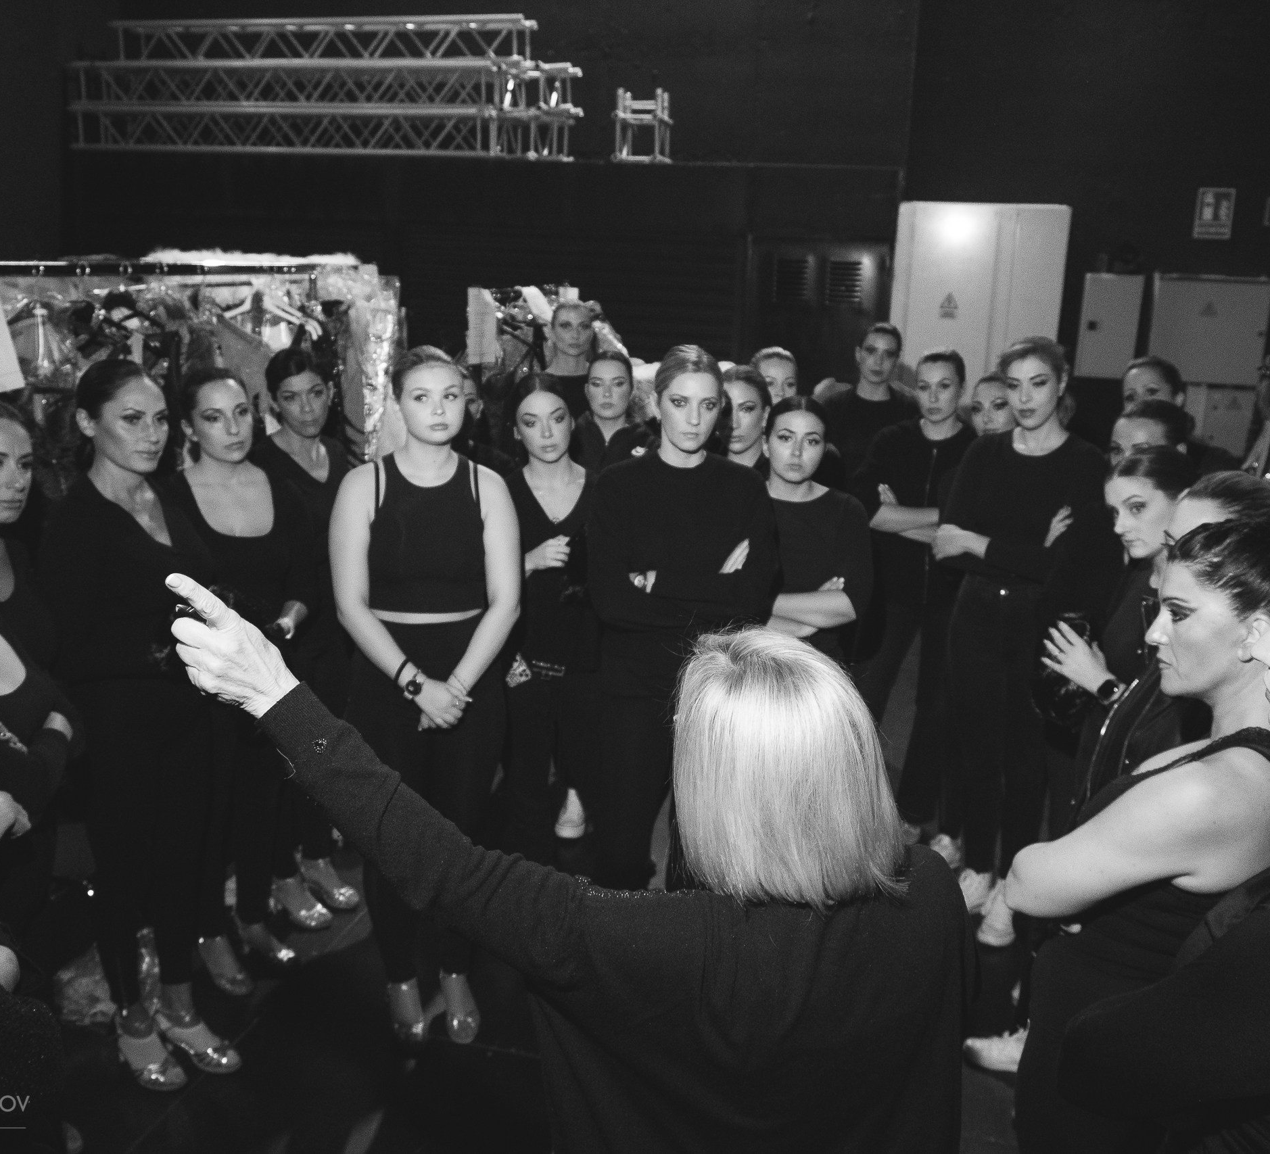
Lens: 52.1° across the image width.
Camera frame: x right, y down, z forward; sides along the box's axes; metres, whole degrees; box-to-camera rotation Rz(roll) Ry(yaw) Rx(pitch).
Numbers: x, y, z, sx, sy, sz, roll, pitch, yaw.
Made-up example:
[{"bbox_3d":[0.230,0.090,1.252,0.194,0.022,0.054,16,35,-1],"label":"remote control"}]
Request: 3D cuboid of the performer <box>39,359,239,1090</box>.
[{"bbox_3d":[-1.147,0.345,3.009,0.340,1.683,0.460,14,18,40],"label":"performer"}]

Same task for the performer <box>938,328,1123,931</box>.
[{"bbox_3d":[1.091,0.200,3.803,0.470,1.781,0.340,6,15,15],"label":"performer"}]

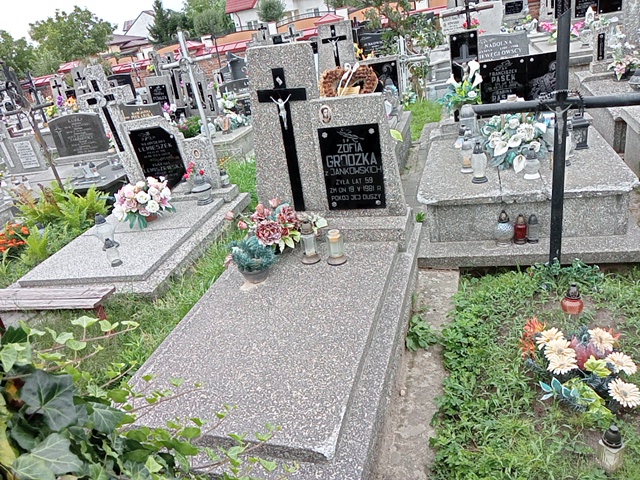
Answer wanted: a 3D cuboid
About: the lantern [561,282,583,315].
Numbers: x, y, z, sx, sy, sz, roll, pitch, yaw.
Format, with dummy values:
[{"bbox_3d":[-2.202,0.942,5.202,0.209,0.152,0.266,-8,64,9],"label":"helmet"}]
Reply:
[{"bbox_3d":[1.191,0.270,2.440,0.107,0.148,0.107,-2,25,17],"label":"lantern"}]

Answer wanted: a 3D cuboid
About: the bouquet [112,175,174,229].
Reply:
[{"bbox_3d":[-1.340,-0.308,3.970,0.430,0.330,0.370,-2,25,17],"label":"bouquet"}]

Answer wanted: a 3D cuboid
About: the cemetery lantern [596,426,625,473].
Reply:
[{"bbox_3d":[0.935,0.656,1.648,0.075,0.180,0.075,-2,25,17],"label":"cemetery lantern"}]

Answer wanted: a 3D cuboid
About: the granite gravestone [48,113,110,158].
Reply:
[{"bbox_3d":[-2.670,-1.193,5.827,0.580,0.480,0.100,-4,25,13],"label":"granite gravestone"}]

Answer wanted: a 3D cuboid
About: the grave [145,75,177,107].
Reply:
[{"bbox_3d":[-2.607,-2.435,8.757,0.450,0.650,0.170,-2,25,17],"label":"grave"}]

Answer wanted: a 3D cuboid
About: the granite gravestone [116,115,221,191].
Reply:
[{"bbox_3d":[-1.254,-0.736,4.388,0.800,0.630,0.170,-2,25,17],"label":"granite gravestone"}]

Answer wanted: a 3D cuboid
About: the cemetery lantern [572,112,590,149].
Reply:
[{"bbox_3d":[1.697,-0.717,3.343,0.100,0.225,0.100,-2,25,17],"label":"cemetery lantern"}]

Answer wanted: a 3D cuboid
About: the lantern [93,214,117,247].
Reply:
[{"bbox_3d":[-1.515,-0.066,3.651,0.115,0.210,0.115,-2,25,17],"label":"lantern"}]

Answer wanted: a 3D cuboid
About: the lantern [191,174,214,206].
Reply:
[{"bbox_3d":[-0.946,-0.399,4.153,0.140,0.220,0.140,-2,25,17],"label":"lantern"}]

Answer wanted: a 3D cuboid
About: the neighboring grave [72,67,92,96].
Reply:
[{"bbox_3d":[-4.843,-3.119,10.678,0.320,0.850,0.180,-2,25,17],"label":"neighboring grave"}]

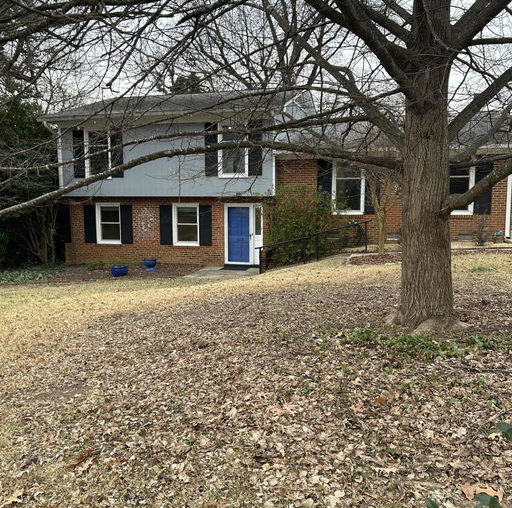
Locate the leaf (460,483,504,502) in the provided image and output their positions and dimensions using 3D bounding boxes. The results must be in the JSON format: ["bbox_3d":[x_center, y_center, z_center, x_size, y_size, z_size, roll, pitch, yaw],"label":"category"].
[{"bbox_3d":[1.162,1.211,2.626,0.205,0.030,0.110,2,6,18],"label":"leaf"}]

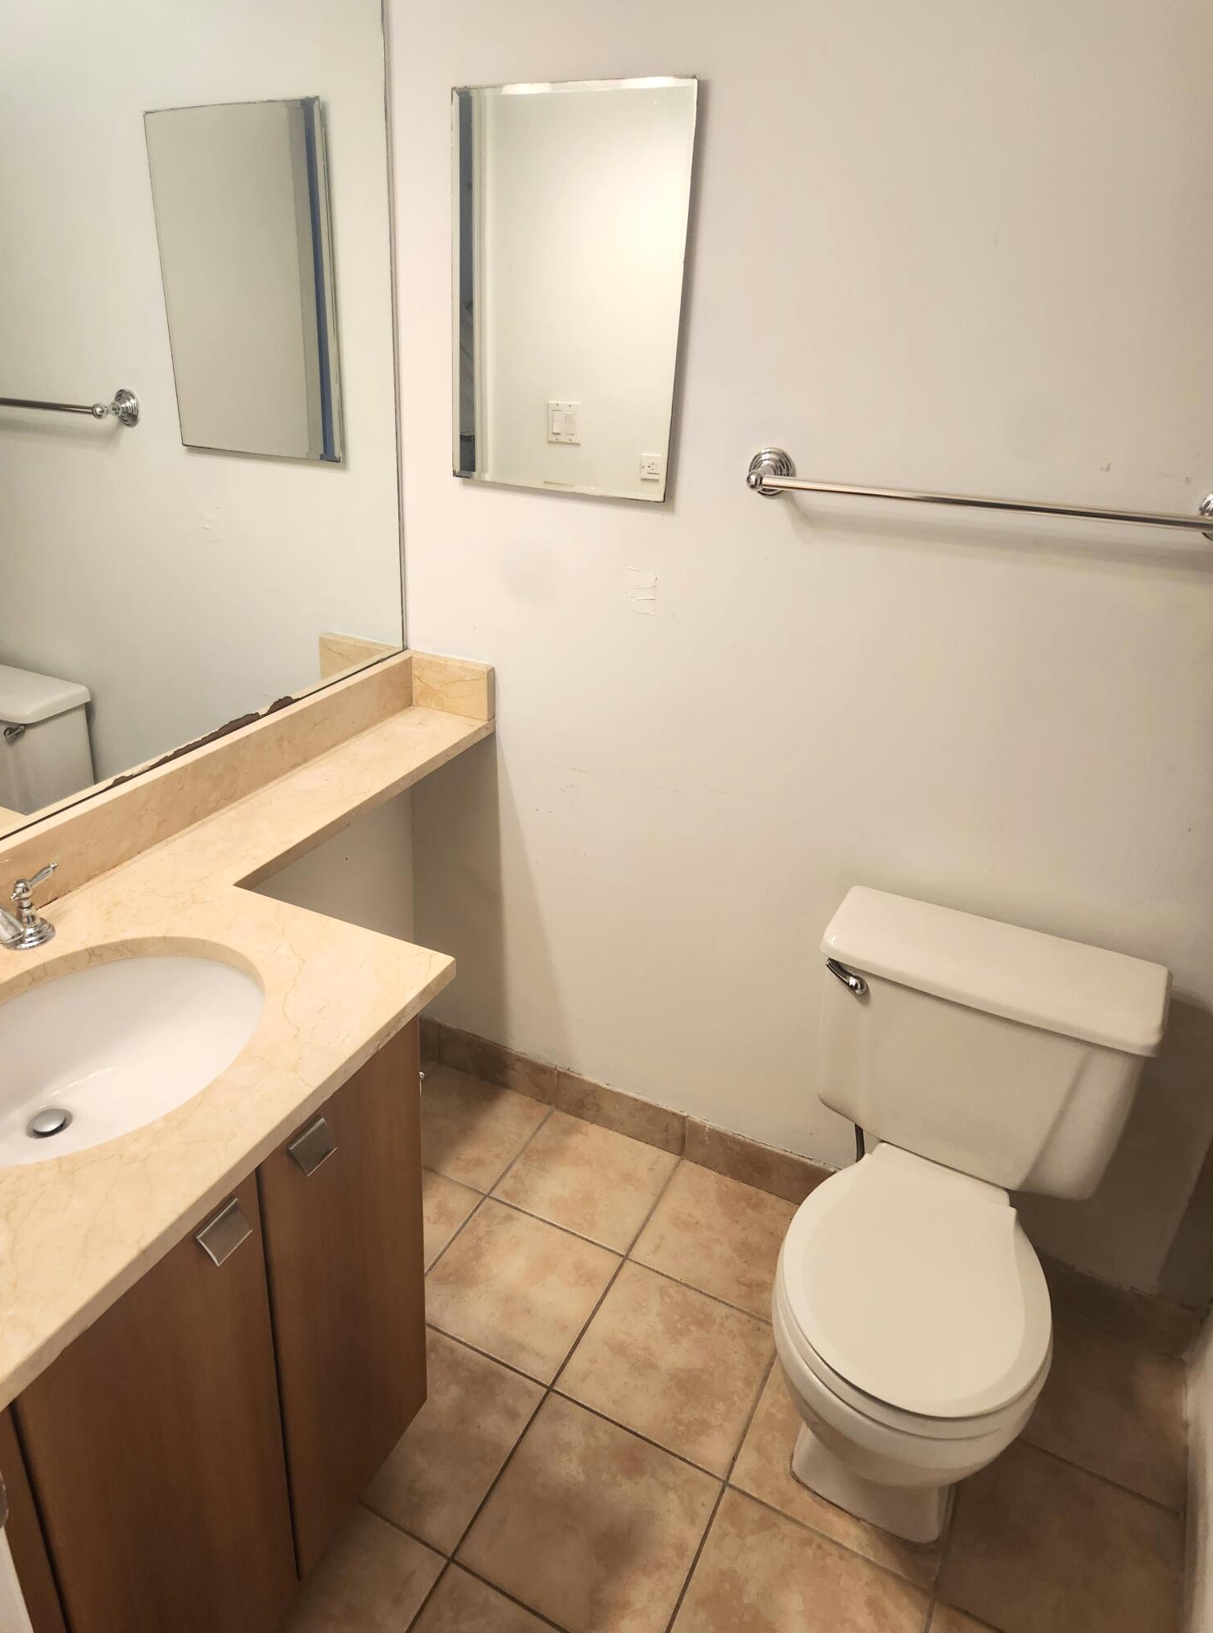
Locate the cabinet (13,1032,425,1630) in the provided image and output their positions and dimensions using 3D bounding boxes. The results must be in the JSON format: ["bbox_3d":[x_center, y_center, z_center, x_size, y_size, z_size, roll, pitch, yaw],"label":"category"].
[{"bbox_3d":[-0.639,0.651,1.426,0.535,0.830,0.660,16,30,20],"label":"cabinet"}]

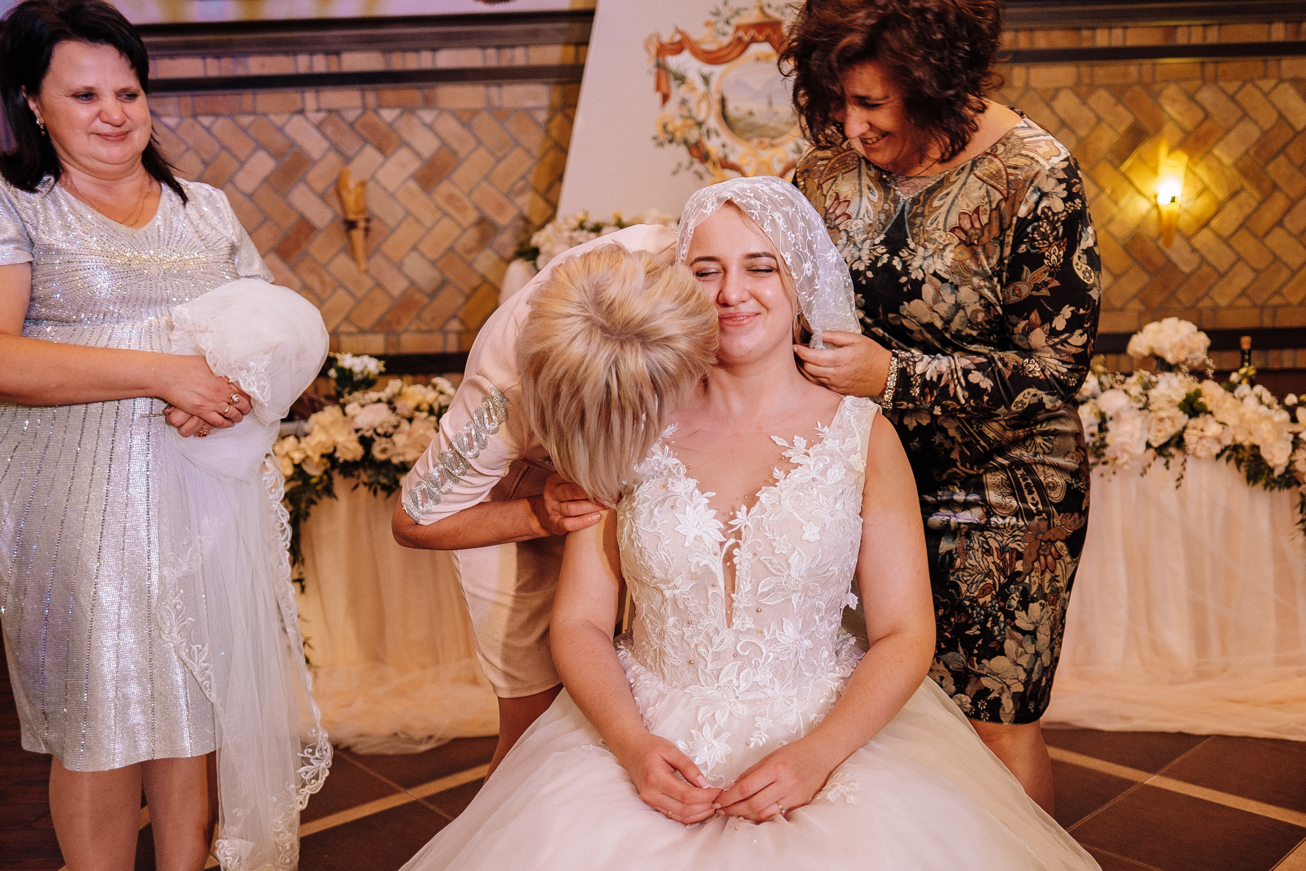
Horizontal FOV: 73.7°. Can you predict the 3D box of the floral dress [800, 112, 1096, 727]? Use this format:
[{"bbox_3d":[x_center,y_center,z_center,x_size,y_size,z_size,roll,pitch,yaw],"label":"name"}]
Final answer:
[{"bbox_3d":[0.470,-0.014,1.380,0.500,0.950,0.400,1,5,30],"label":"floral dress"}]

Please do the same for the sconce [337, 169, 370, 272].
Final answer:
[{"bbox_3d":[-1.578,-1.132,4.580,0.140,0.530,0.170,-2,4,-1],"label":"sconce"}]

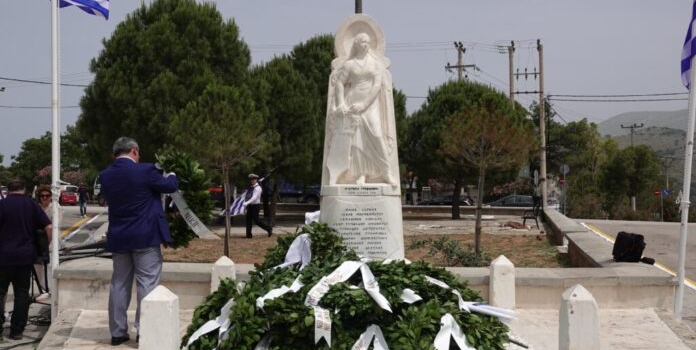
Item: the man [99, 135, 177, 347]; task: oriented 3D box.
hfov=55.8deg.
[{"bbox_3d":[-1.767,0.561,5.543,0.600,1.760,0.580,-1,-2,25],"label":"man"}]

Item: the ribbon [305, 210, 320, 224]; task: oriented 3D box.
[{"bbox_3d":[-0.361,0.422,6.689,0.170,0.150,0.100,0,-2,0],"label":"ribbon"}]

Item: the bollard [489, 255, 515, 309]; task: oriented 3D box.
[{"bbox_3d":[1.663,1.154,7.002,0.230,0.595,0.230,0,-2,0],"label":"bollard"}]

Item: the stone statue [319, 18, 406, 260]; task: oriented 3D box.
[{"bbox_3d":[0.142,-0.132,6.760,0.880,3.088,0.660,0,-2,0],"label":"stone statue"}]

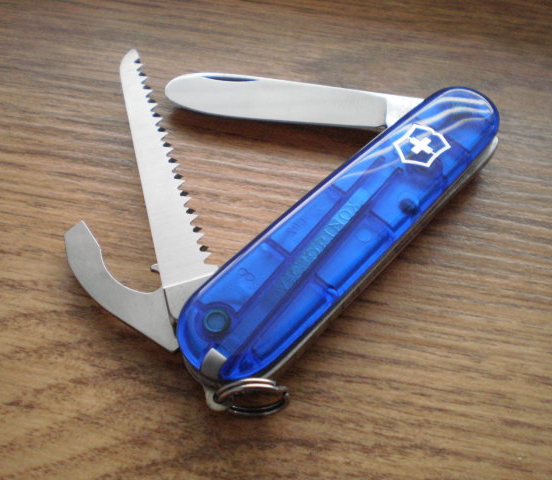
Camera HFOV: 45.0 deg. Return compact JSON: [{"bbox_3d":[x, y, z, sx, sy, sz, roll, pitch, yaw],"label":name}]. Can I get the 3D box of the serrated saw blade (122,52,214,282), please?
[{"bbox_3d":[-0.022,-0.015,0.124,0.009,0.002,0.062,-11,55,-14],"label":"serrated saw blade"}]

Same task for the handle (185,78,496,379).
[{"bbox_3d":[0.015,-0.004,0.120,0.018,0.013,0.085,37,58,21],"label":"handle"}]

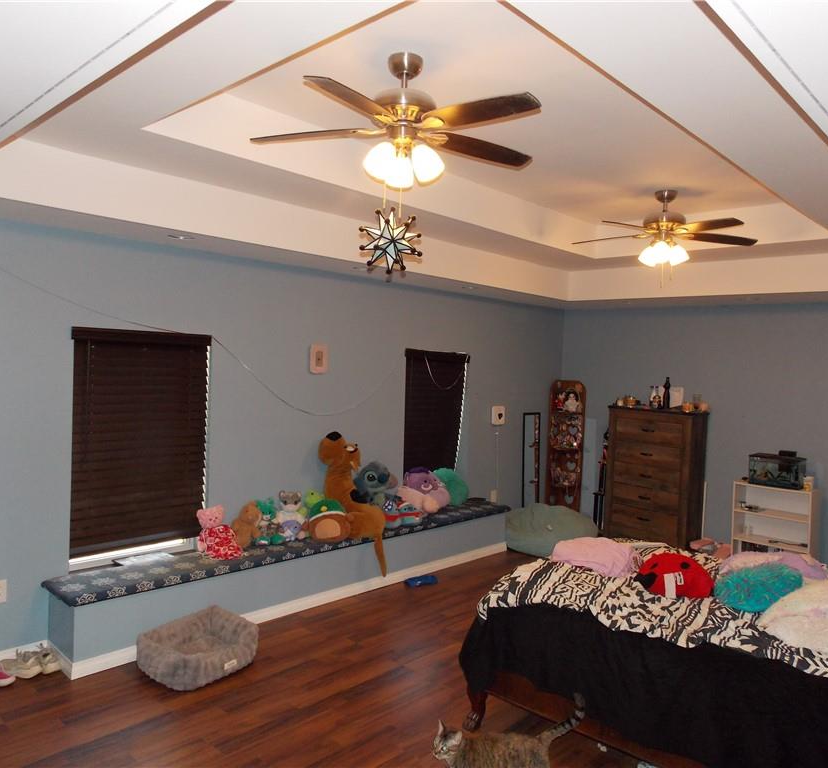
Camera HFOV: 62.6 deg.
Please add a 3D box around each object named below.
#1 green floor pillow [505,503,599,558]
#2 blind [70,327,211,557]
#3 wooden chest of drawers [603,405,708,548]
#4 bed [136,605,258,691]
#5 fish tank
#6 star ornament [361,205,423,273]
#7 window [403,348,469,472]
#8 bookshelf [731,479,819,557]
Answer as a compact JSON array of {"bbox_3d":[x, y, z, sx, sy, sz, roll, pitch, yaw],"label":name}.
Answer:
[{"bbox_3d":[1.354,1.413,6.718,0.900,0.420,0.900,2,1,0],"label":"green floor pillow"},{"bbox_3d":[-1.717,0.353,4.317,0.070,1.360,0.890,3,2,43],"label":"blind"},{"bbox_3d":[2.443,0.965,6.926,0.860,1.385,0.410,3,2,43],"label":"wooden chest of drawers"},{"bbox_3d":[-1.220,1.501,3.867,0.445,0.200,0.575,3,2,33],"label":"bed"},{"bbox_3d":[3.321,0.785,6.205,0.410,0.290,0.215,3,2,43],"label":"fish tank"},{"bbox_3d":[-0.097,-0.592,2.820,0.260,0.275,0.260,2,1,-2],"label":"star ornament"},{"bbox_3d":[0.198,0.341,6.357,0.070,1.280,0.890,3,2,43],"label":"window"},{"bbox_3d":[3.285,1.316,6.214,0.645,0.780,0.250,3,2,43],"label":"bookshelf"}]

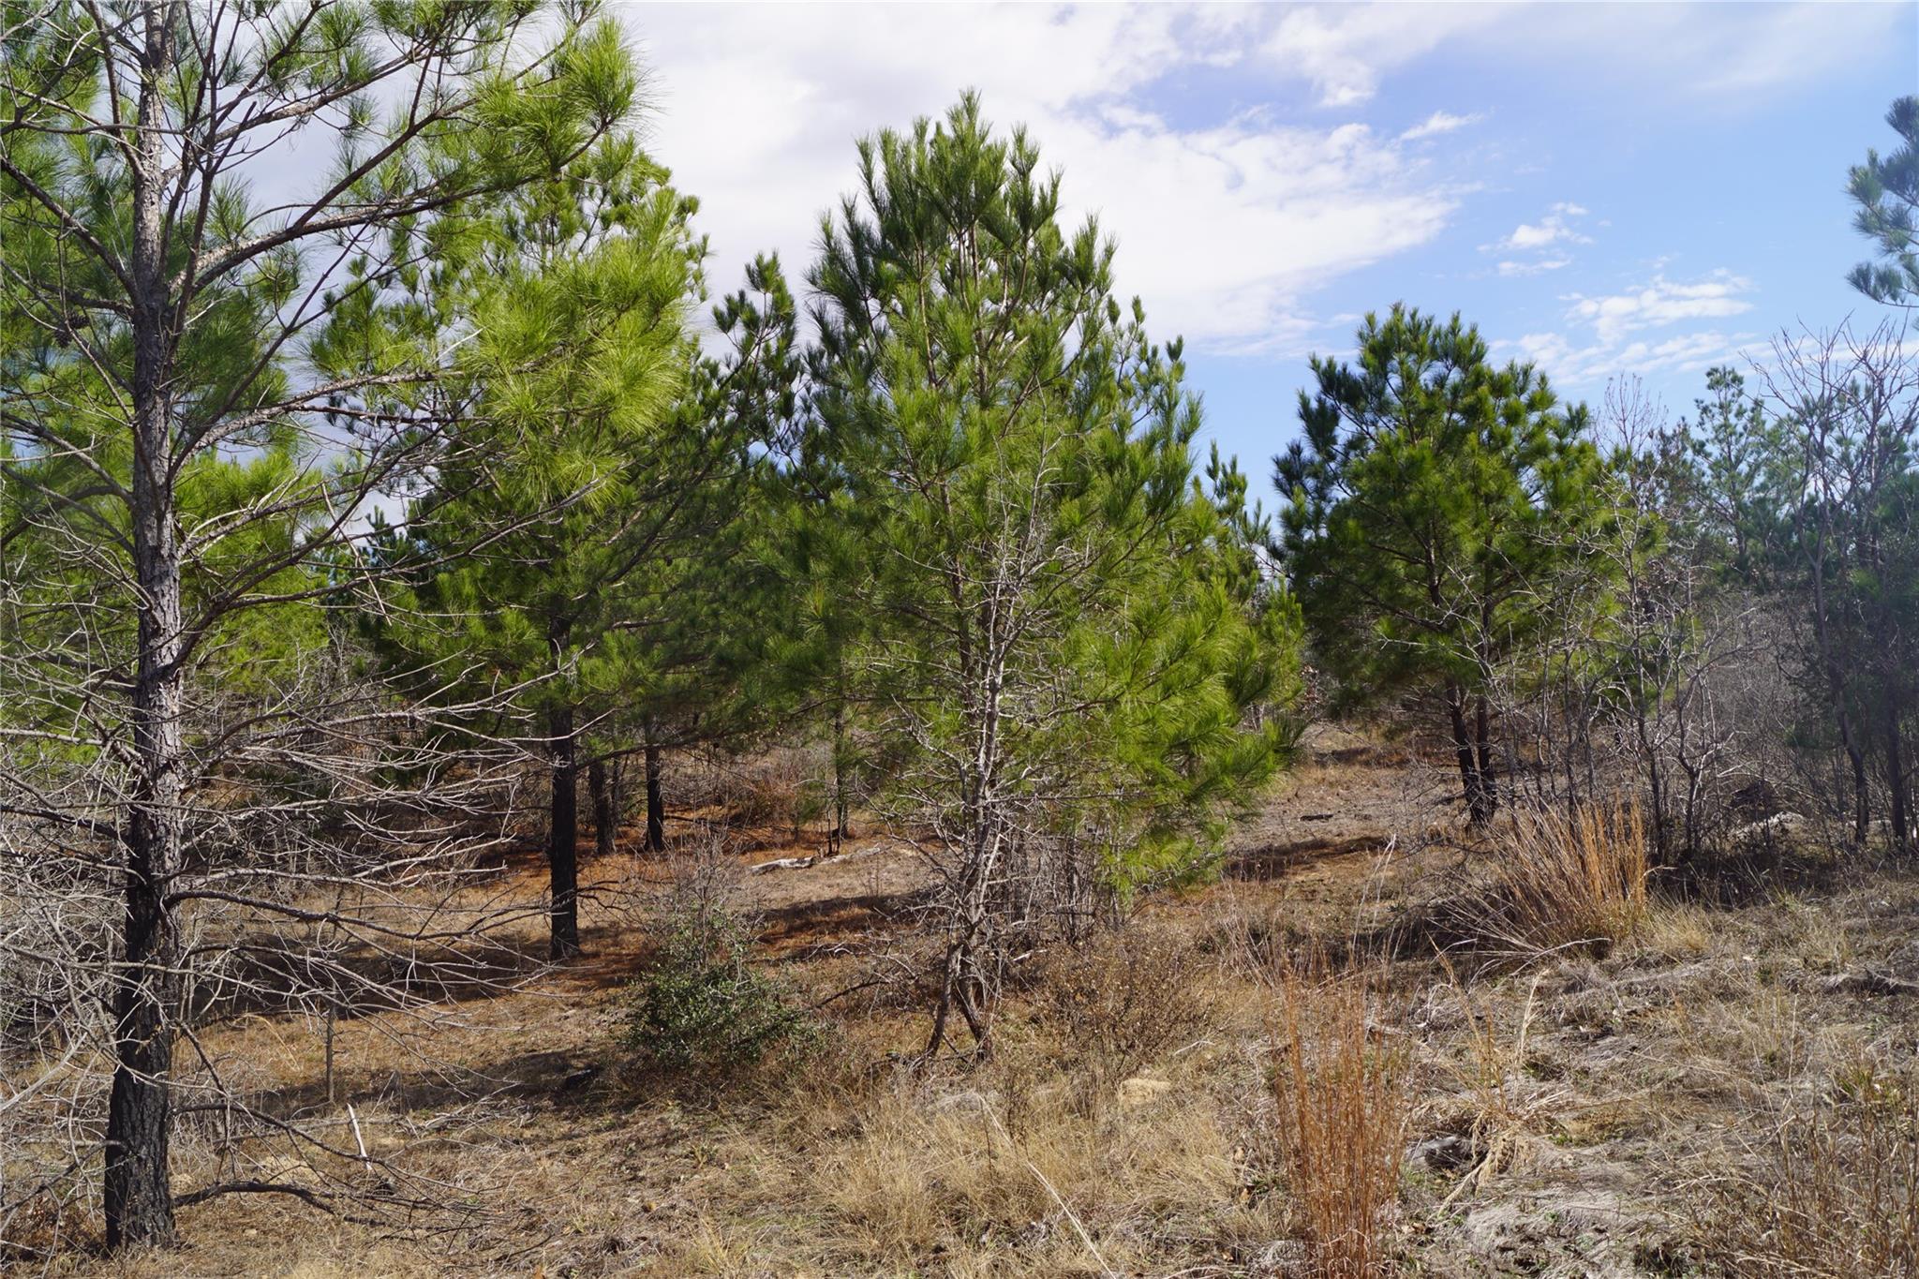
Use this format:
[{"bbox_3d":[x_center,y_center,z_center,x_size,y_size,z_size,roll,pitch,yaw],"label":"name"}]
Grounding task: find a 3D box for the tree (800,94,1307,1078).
[{"bbox_3d":[0.438,-0.303,7.600,2.249,4.283,2.200,0,-1,0],"label":"tree"}]

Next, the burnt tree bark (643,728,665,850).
[{"bbox_3d":[-2.448,1.201,12.800,0.180,1.007,0.160,0,-1,0],"label":"burnt tree bark"}]

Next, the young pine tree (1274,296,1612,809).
[{"bbox_3d":[4.119,-0.638,13.600,2.783,4.282,2.700,0,-1,0],"label":"young pine tree"}]

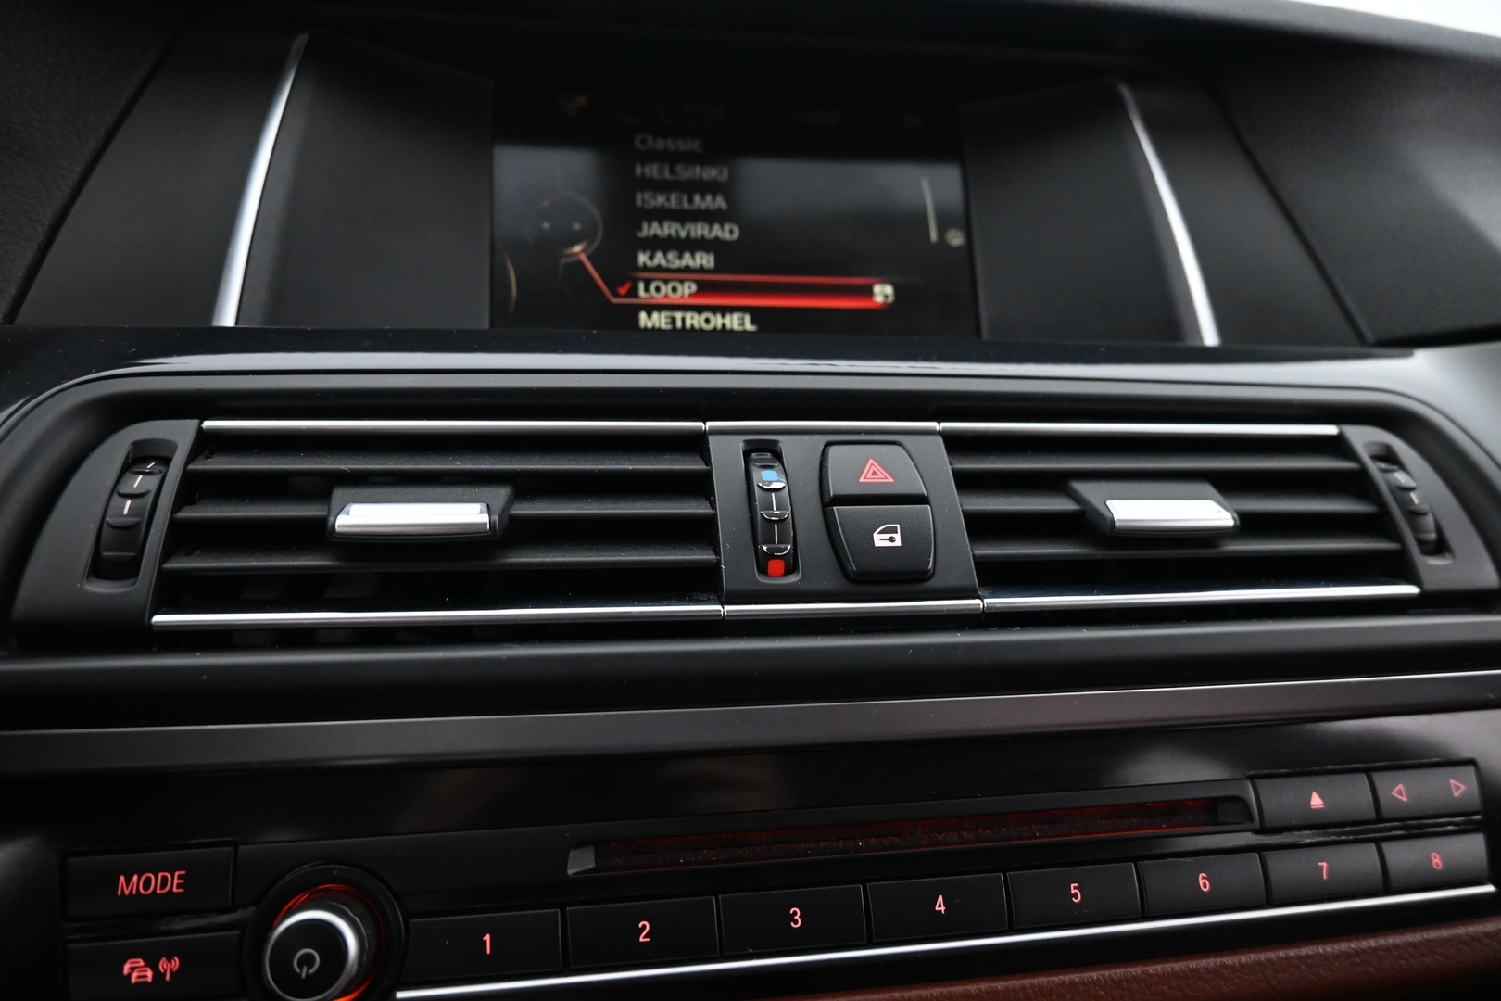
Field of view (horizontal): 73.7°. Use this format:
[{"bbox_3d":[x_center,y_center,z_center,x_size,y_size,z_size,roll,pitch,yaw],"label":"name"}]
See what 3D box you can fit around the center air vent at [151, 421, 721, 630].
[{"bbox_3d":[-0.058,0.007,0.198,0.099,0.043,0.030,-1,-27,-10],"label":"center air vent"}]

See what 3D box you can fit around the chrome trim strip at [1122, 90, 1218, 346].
[{"bbox_3d":[0.135,-0.094,0.327,0.006,0.099,0.010,-7,-16,-12],"label":"chrome trim strip"}]

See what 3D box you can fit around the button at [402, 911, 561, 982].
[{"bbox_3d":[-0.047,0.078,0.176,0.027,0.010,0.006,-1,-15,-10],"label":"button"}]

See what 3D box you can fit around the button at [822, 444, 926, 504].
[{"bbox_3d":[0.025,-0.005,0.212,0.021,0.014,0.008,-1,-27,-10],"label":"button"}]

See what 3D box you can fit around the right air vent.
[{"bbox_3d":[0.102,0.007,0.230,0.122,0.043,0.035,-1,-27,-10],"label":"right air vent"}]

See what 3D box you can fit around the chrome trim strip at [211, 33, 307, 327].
[{"bbox_3d":[-0.135,-0.090,0.278,0.007,0.096,0.010,7,-19,-8],"label":"chrome trim strip"}]

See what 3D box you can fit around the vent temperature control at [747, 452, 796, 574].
[{"bbox_3d":[0.004,0.004,0.204,0.008,0.028,0.010,-1,-27,-10],"label":"vent temperature control"}]

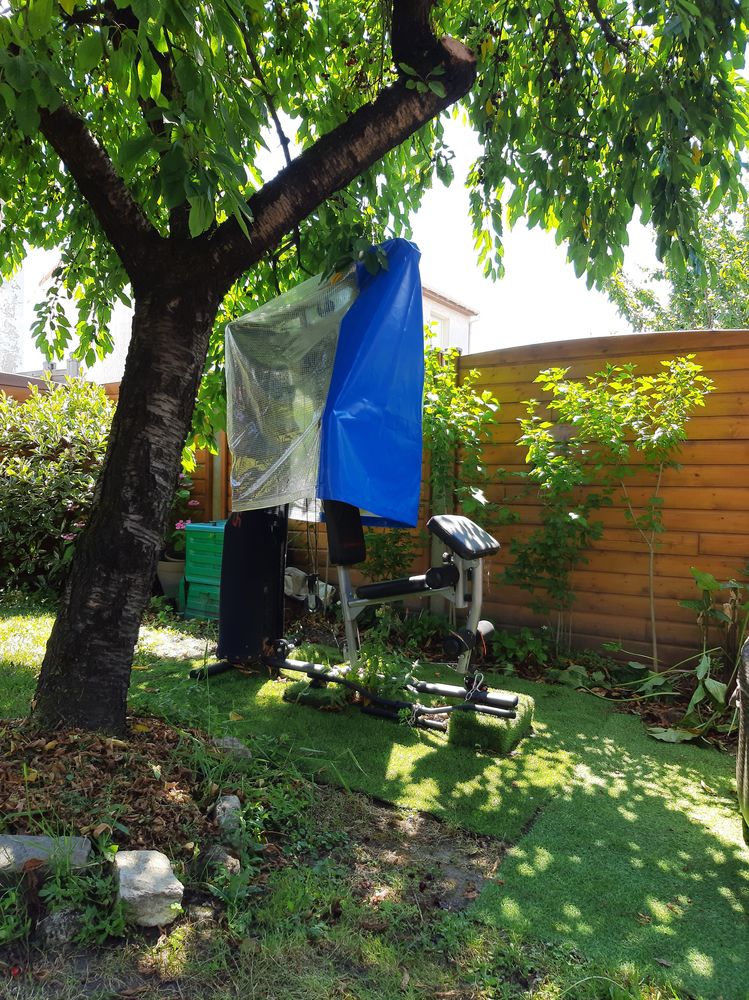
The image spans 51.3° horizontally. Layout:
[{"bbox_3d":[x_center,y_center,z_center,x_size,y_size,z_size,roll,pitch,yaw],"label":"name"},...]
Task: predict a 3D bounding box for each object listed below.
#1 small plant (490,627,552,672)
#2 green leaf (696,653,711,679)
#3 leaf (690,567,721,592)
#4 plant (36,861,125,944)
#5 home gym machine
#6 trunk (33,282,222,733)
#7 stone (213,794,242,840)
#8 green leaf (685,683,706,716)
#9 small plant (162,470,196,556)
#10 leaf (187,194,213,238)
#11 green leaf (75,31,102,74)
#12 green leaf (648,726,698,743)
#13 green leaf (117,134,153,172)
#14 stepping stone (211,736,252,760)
[{"bbox_3d":[0.805,0.819,4.270,0.330,0.240,0.280,0,2,0],"label":"small plant"},{"bbox_3d":[1.578,0.799,3.740,0.066,0.130,0.055,0,2,0],"label":"green leaf"},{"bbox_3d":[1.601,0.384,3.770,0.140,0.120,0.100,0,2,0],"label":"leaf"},{"bbox_3d":[-0.697,0.958,1.860,0.205,0.145,0.160,0,2,0],"label":"plant"},{"bbox_3d":[-0.060,-0.149,3.757,1.580,2.120,0.860,1,3,29],"label":"home gym machine"},{"bbox_3d":[-0.973,0.034,3.120,0.400,1.720,0.380,13,0,-1],"label":"trunk"},{"bbox_3d":[-0.424,0.913,2.250,0.095,0.095,0.120,0,2,0],"label":"stone"},{"bbox_3d":[1.507,0.937,3.660,0.100,0.155,0.080,0,2,0],"label":"green leaf"},{"bbox_3d":[-1.453,0.092,5.750,0.340,0.620,0.340,0,3,0],"label":"small plant"},{"bbox_3d":[-0.455,-0.748,2.050,0.066,0.110,0.035,0,2,0],"label":"leaf"},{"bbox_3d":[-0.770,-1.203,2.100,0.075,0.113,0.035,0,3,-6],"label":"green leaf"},{"bbox_3d":[1.246,0.978,3.250,0.210,0.045,0.140,1,3,11],"label":"green leaf"},{"bbox_3d":[-0.611,-0.889,2.000,0.065,0.120,0.040,44,0,0],"label":"green leaf"},{"bbox_3d":[-0.559,0.976,3.050,0.170,0.080,0.130,0,3,0],"label":"stepping stone"}]

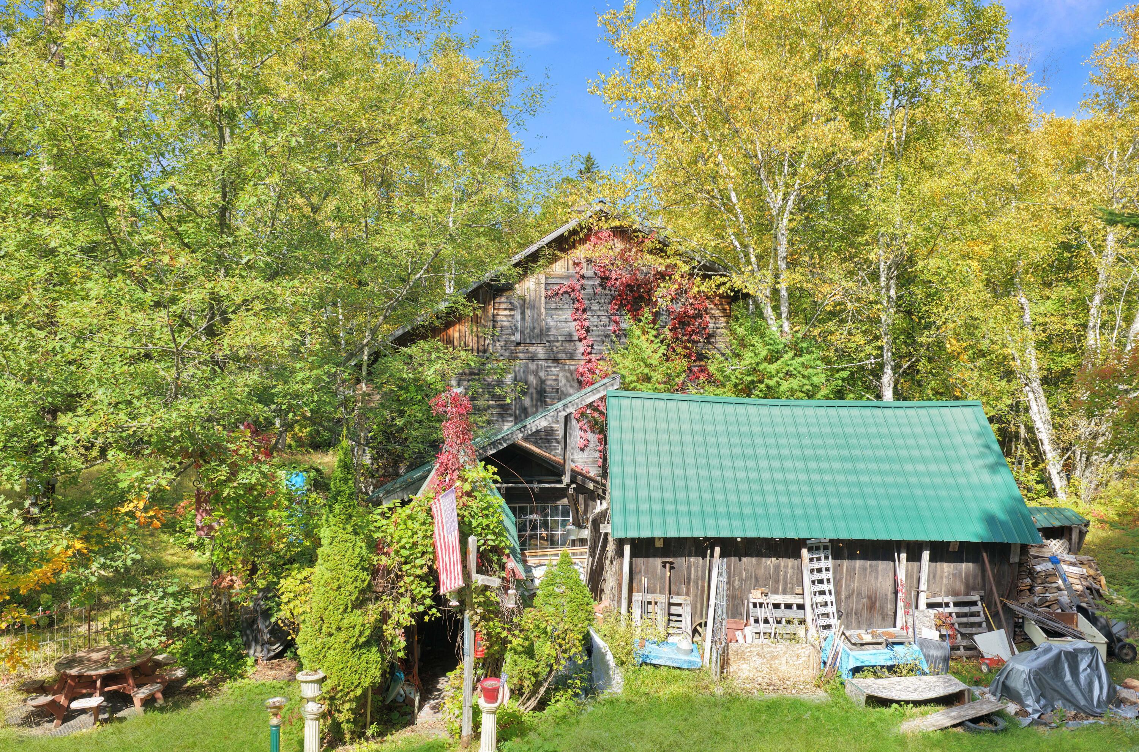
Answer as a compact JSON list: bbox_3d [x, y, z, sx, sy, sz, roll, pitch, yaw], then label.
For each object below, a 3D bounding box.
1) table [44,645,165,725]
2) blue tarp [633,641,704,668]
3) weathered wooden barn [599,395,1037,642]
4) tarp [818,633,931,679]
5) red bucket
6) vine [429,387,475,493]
[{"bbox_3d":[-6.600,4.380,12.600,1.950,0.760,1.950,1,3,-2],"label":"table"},{"bbox_3d":[1.624,4.559,14.500,1.050,0.300,0.750,1,3,-2],"label":"blue tarp"},{"bbox_3d":[4.420,2.560,17.850,7.550,4.150,5.200,1,3,-2],"label":"weathered wooden barn"},{"bbox_3d":[5.052,4.599,14.600,1.380,0.500,0.850,1,3,-2],"label":"tarp"},{"bbox_3d":[-1.030,4.097,11.500,0.270,0.270,0.270,1,3,-2],"label":"red bucket"},{"bbox_3d":[-1.684,0.925,12.700,0.650,1.500,0.600,1,3,-2],"label":"vine"}]

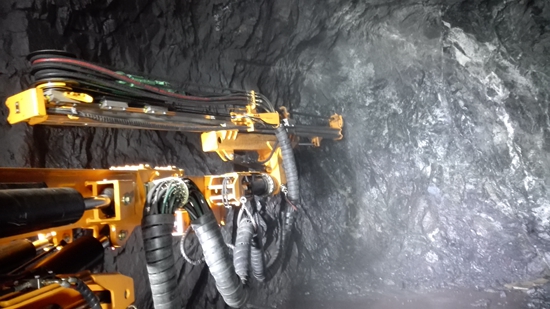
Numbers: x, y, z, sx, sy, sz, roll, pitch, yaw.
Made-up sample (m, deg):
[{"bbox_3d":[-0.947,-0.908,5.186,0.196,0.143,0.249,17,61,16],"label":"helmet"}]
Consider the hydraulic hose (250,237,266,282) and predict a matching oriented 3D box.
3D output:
[{"bbox_3d":[-0.194,1.235,4.800,0.140,0.540,0.150,-5,0,0],"label":"hydraulic hose"}]

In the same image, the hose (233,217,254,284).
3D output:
[{"bbox_3d":[-0.347,1.058,4.500,0.170,0.730,0.180,5,0,0],"label":"hose"}]

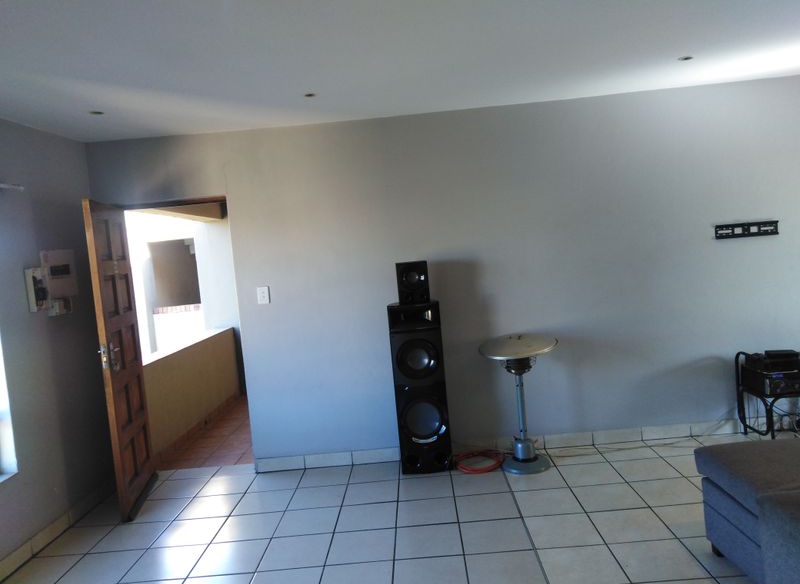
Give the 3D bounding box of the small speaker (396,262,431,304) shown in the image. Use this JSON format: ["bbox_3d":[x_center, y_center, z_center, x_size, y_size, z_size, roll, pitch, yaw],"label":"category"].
[{"bbox_3d":[0.091,-0.068,4.030,0.207,0.278,0.200,-6,3,2],"label":"small speaker"}]

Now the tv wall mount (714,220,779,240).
[{"bbox_3d":[2.440,-0.432,4.061,0.430,0.096,0.030,-6,3,2],"label":"tv wall mount"}]

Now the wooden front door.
[{"bbox_3d":[-1.910,0.422,3.974,0.045,2.025,0.820,-6,3,-11],"label":"wooden front door"}]

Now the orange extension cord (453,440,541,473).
[{"bbox_3d":[0.669,1.161,4.027,0.560,0.060,0.350,-6,3,2],"label":"orange extension cord"}]

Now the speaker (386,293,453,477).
[{"bbox_3d":[0.138,0.653,4.056,0.340,1.165,0.250,-6,3,2],"label":"speaker"}]

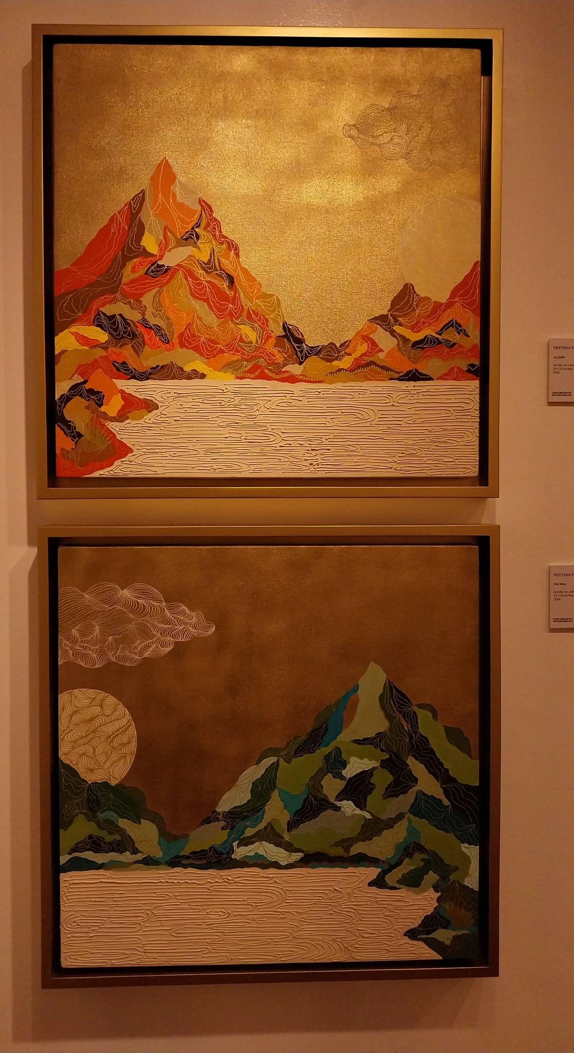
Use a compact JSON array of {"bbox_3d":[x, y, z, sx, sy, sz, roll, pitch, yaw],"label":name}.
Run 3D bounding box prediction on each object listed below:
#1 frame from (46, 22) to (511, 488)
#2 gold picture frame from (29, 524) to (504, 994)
[{"bbox_3d":[-0.025,-0.377,1.152,0.650,0.650,0.040,0,1,-2],"label":"frame"},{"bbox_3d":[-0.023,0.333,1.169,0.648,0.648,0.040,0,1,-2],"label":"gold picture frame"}]

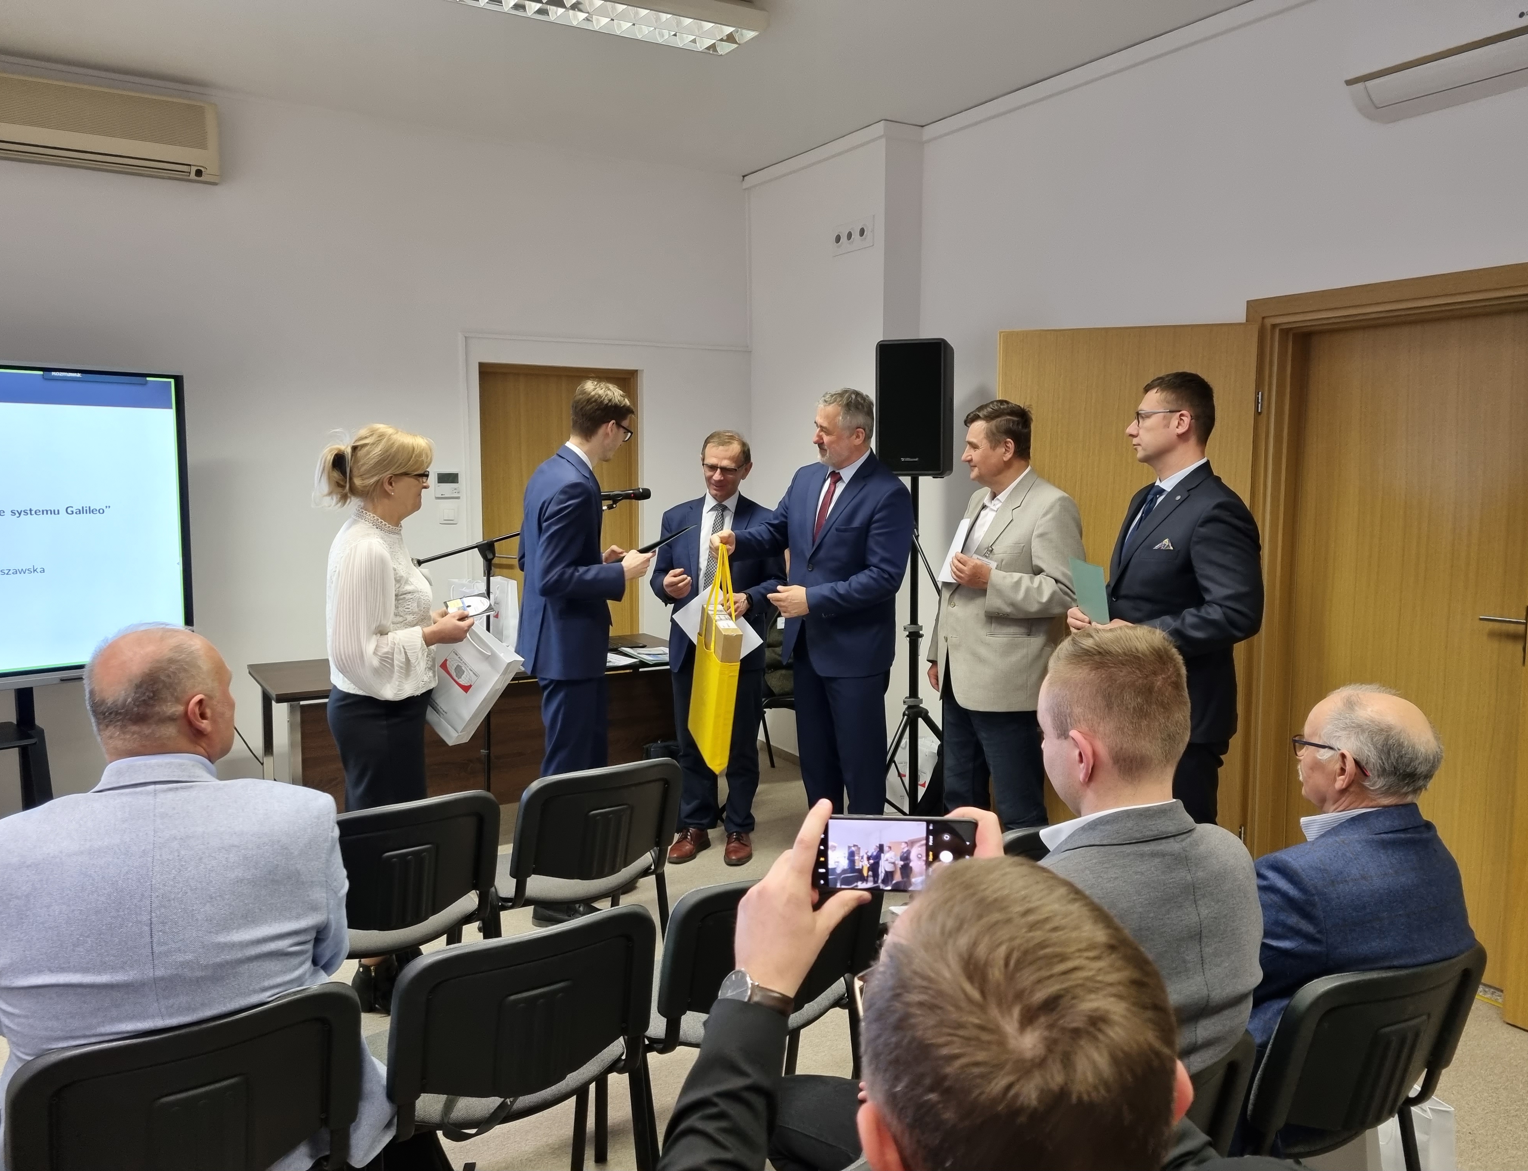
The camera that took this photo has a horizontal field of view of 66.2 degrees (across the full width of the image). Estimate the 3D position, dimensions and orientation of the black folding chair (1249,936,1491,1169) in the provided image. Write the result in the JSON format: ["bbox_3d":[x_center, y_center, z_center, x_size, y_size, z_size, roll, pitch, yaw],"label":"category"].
[{"bbox_3d":[0.867,0.942,2.083,0.540,0.820,0.570,-2,6,-21],"label":"black folding chair"}]

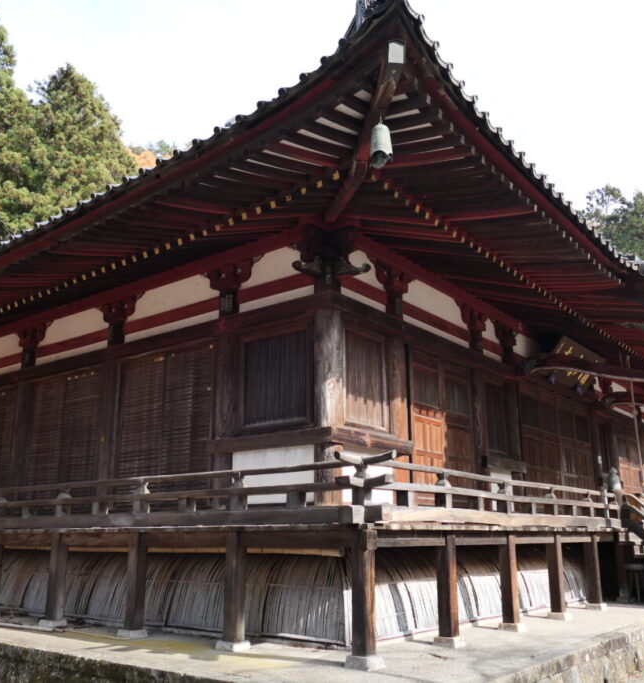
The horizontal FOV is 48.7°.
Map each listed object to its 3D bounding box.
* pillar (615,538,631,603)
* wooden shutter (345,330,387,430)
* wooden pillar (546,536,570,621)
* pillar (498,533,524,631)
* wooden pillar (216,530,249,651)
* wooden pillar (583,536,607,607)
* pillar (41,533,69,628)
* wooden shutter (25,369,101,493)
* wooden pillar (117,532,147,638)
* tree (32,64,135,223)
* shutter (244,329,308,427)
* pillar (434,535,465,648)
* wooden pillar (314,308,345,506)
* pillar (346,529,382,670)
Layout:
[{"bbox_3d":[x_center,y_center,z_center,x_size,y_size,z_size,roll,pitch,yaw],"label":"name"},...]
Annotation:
[{"bbox_3d":[5.358,4.069,12.775,0.170,1.160,0.170,-12,-19,36],"label":"pillar"},{"bbox_3d":[0.616,0.582,10.272,0.090,1.340,1.130,-12,-19,36],"label":"wooden shutter"},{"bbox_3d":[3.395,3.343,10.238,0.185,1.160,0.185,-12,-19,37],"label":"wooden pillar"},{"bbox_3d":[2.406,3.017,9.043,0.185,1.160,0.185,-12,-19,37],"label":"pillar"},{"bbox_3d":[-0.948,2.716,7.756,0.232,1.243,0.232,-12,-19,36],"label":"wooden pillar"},{"bbox_3d":[4.426,3.753,11.582,0.180,1.180,0.180,-12,-19,36],"label":"wooden pillar"},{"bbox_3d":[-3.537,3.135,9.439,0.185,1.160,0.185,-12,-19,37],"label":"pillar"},{"bbox_3d":[-5.011,1.955,13.557,2.400,2.700,0.090,-12,-19,37],"label":"wooden shutter"},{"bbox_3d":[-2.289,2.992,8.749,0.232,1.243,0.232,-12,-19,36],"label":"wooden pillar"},{"bbox_3d":[-16.230,-9.041,46.053,8.000,20.500,8.000,-12,-19,36],"label":"tree"},{"bbox_3d":[-0.678,0.534,10.368,1.220,1.300,0.090,-12,-19,37],"label":"shutter"},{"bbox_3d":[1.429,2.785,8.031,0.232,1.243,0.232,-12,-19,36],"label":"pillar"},{"bbox_3d":[0.084,0.968,9.727,0.370,3.000,0.370,0,-15,0],"label":"wooden pillar"},{"bbox_3d":[0.386,2.379,6.566,0.190,1.180,0.190,-12,-19,36],"label":"pillar"}]

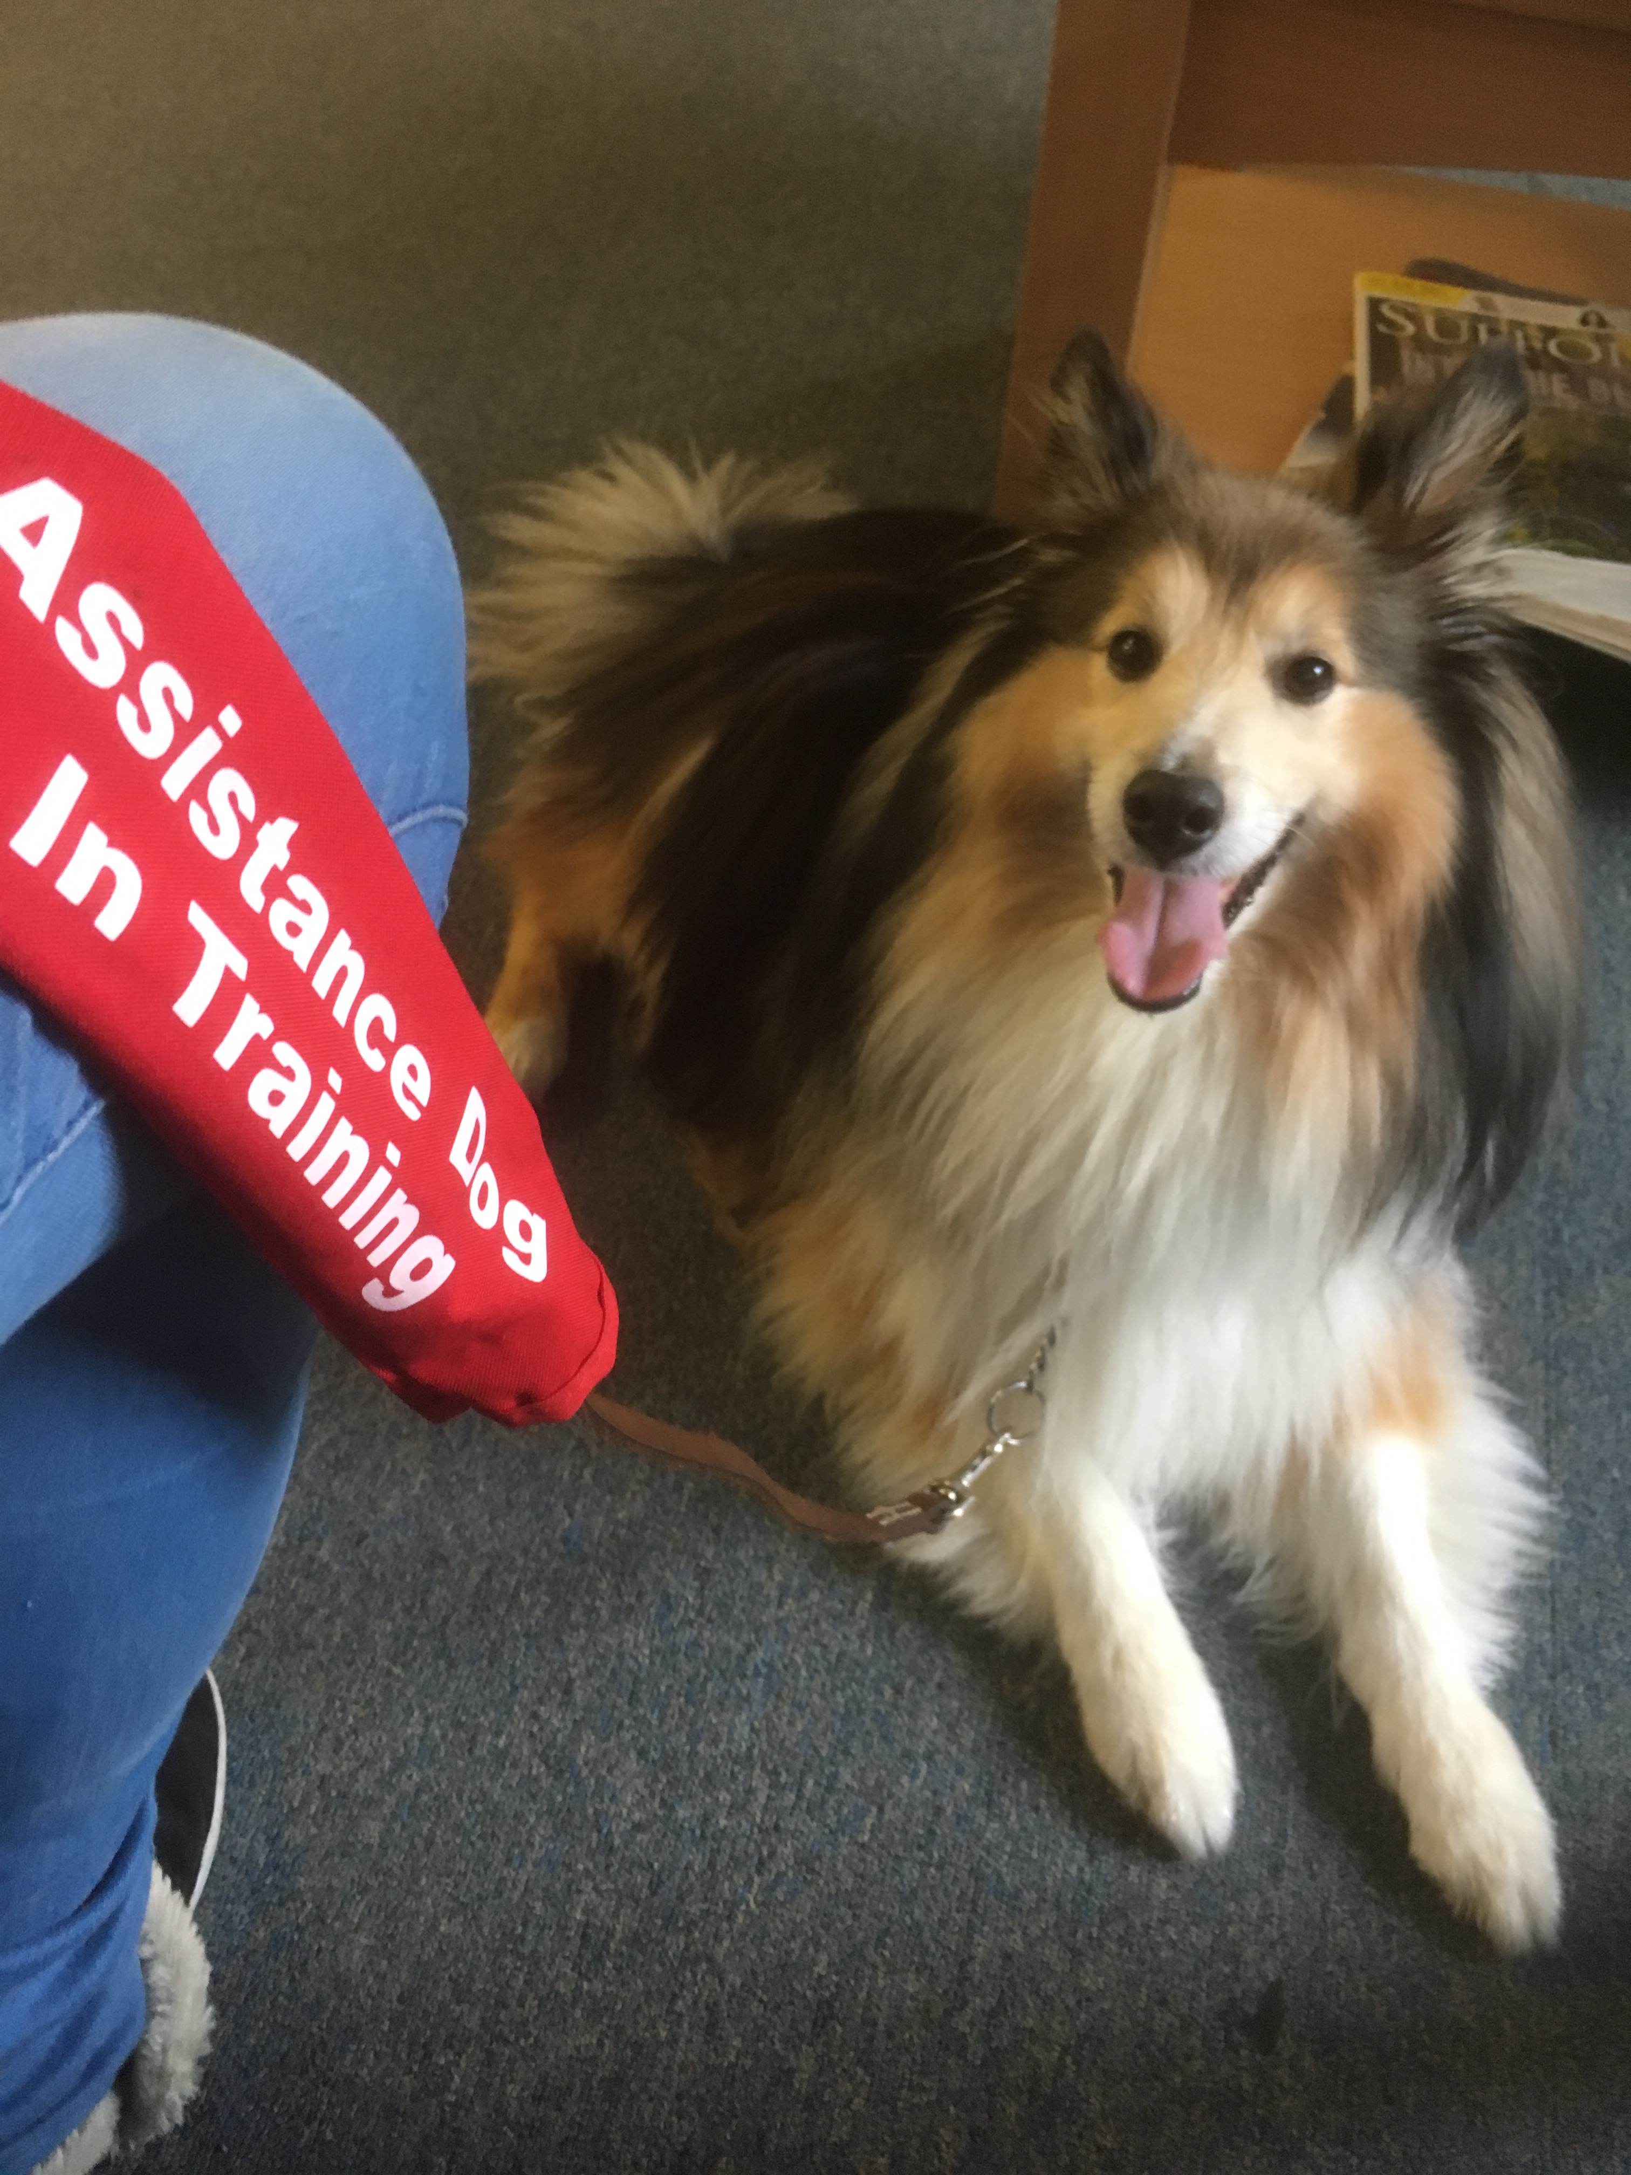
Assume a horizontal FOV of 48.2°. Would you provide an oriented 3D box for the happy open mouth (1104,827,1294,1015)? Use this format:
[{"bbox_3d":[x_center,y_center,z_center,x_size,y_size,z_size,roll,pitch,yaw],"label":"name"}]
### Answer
[{"bbox_3d":[0.126,-0.057,0.605,0.060,0.050,0.050,13,27,14],"label":"happy open mouth"}]

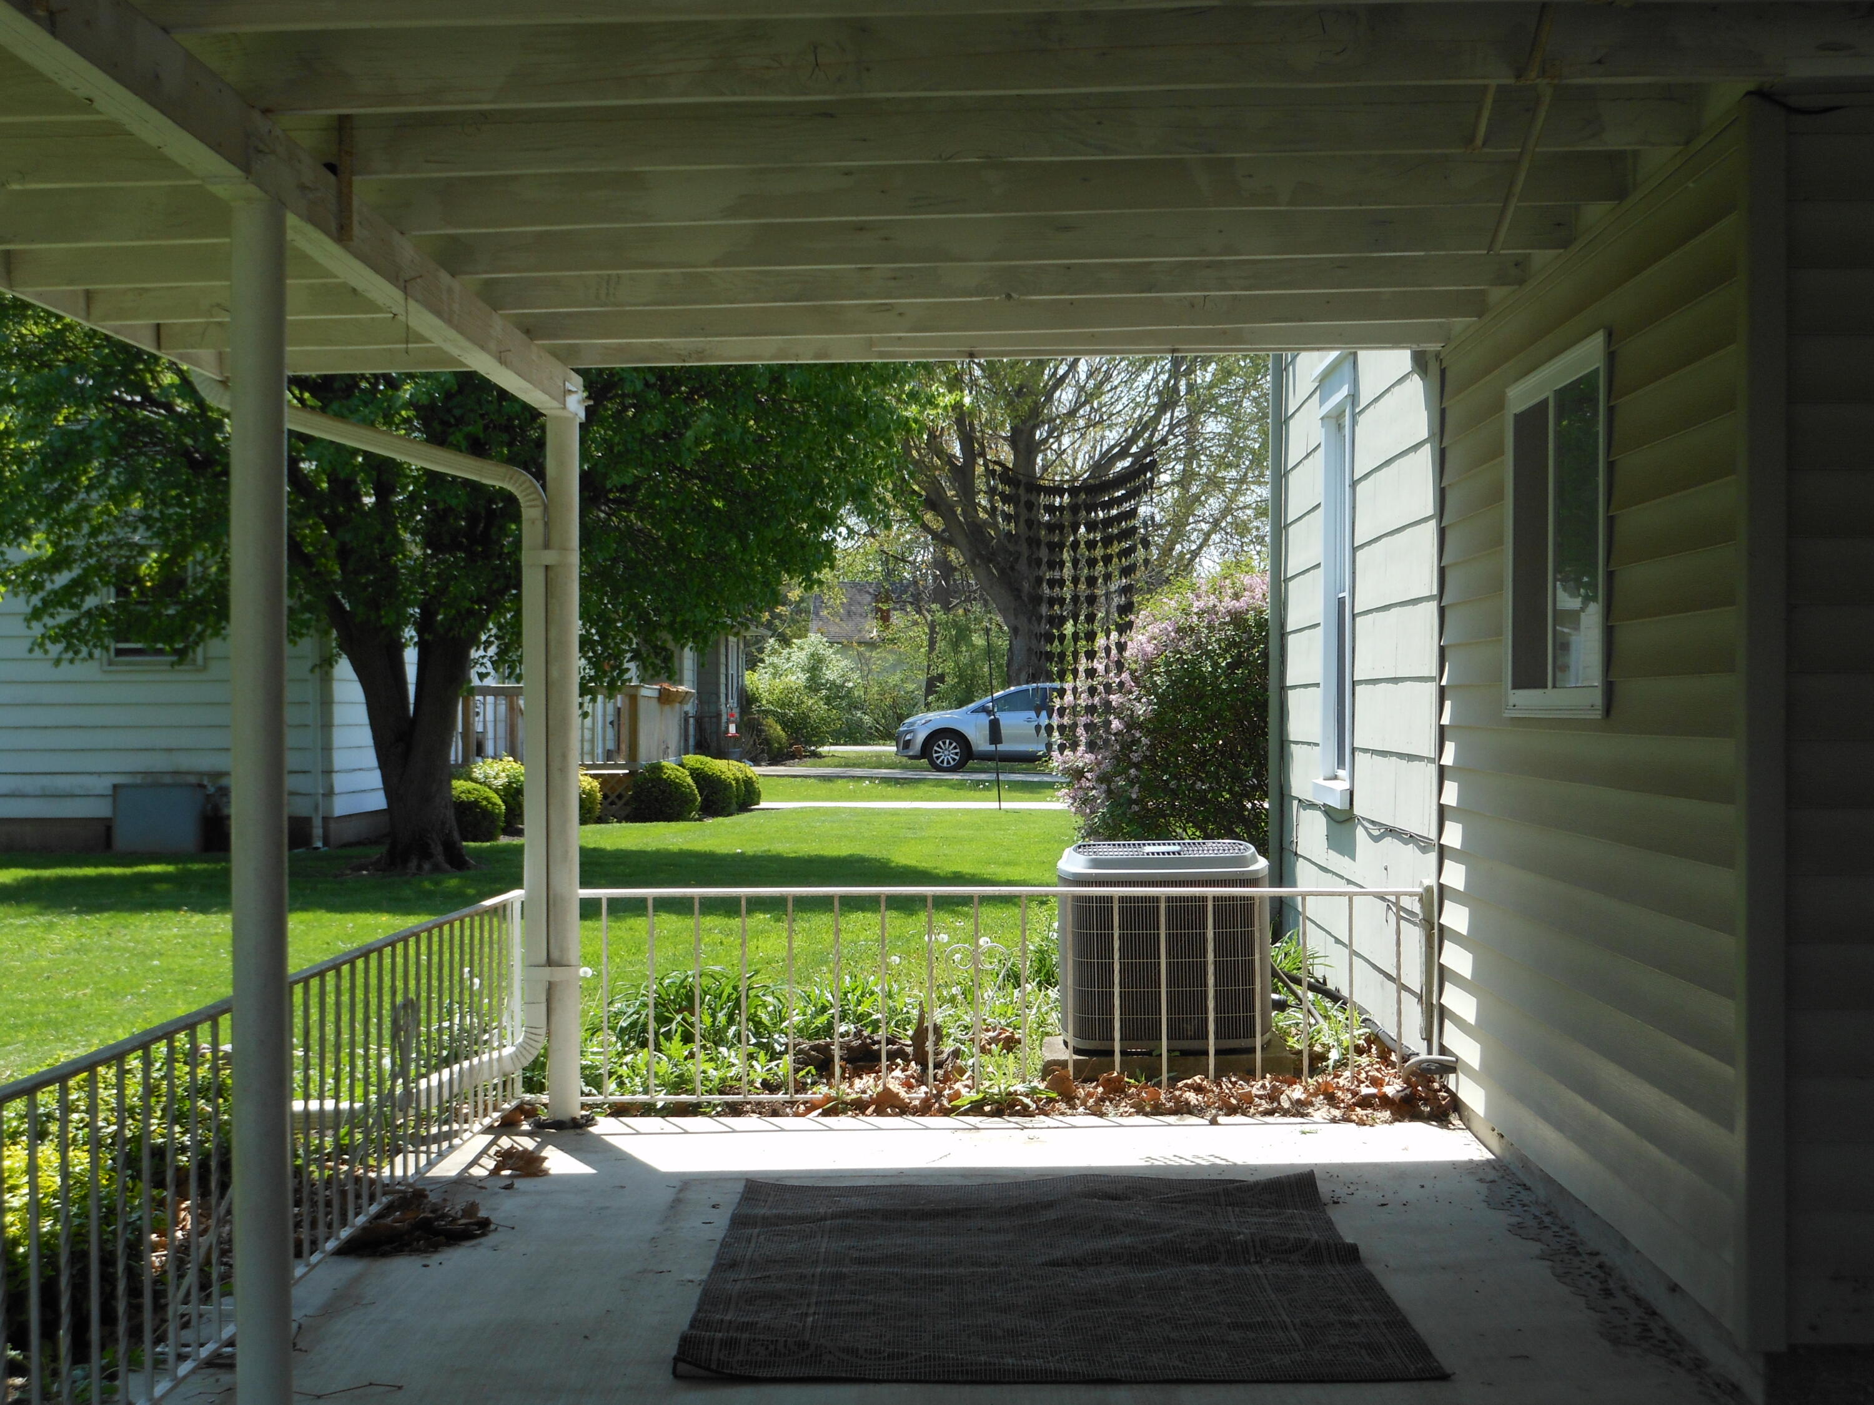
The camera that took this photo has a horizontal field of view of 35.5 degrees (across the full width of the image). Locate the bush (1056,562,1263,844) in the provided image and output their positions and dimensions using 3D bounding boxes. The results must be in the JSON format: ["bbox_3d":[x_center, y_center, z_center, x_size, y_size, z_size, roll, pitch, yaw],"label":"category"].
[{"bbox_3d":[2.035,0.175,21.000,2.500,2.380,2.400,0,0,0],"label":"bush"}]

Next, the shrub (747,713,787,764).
[{"bbox_3d":[-3.571,0.761,62.000,0.850,1.020,0.850,0,0,0],"label":"shrub"}]

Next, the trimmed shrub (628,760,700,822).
[{"bbox_3d":[-3.025,0.979,32.300,0.790,0.680,0.780,0,0,0],"label":"trimmed shrub"}]

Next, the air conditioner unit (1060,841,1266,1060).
[{"bbox_3d":[0.835,0.886,10.850,0.770,0.740,0.770,0,0,1],"label":"air conditioner unit"}]

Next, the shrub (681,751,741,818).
[{"bbox_3d":[-2.730,0.985,34.900,0.740,0.760,0.740,0,0,1],"label":"shrub"}]

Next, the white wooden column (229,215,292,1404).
[{"bbox_3d":[-1.231,0.195,5.330,0.104,2.190,0.104,0,0,1],"label":"white wooden column"}]

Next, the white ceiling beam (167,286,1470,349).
[{"bbox_3d":[-0.334,-1.137,8.319,3.740,0.180,0.042,-1,0,1],"label":"white ceiling beam"}]

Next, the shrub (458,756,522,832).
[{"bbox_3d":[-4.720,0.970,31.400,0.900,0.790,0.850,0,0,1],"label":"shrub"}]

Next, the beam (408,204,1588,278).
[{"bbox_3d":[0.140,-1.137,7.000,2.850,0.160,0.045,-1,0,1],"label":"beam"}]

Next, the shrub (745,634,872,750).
[{"bbox_3d":[-3.199,-0.238,73.000,3.100,2.900,3.000,0,0,0],"label":"shrub"}]

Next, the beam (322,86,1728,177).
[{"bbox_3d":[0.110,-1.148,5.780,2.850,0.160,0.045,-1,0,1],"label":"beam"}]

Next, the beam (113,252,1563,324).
[{"bbox_3d":[-0.342,-1.135,7.679,3.740,0.180,0.042,-1,0,1],"label":"beam"}]

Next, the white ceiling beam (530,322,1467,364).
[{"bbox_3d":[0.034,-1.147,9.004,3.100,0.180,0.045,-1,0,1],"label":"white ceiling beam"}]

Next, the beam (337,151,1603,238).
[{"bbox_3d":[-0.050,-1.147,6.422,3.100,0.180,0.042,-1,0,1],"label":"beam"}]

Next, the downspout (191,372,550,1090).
[{"bbox_3d":[-1.720,0.100,9.000,1.040,2.200,0.280,0,0,1],"label":"downspout"}]

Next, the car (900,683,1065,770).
[{"bbox_3d":[1.560,0.478,55.300,4.680,1.650,1.870,0,0,0],"label":"car"}]

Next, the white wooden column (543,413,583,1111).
[{"bbox_3d":[-1.158,0.200,9.050,0.104,2.180,0.104,0,0,1],"label":"white wooden column"}]

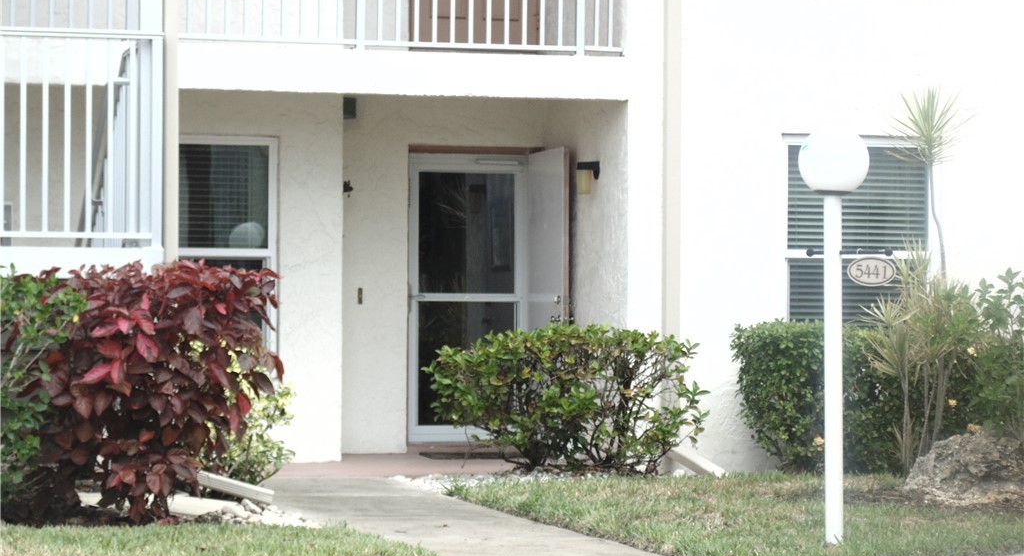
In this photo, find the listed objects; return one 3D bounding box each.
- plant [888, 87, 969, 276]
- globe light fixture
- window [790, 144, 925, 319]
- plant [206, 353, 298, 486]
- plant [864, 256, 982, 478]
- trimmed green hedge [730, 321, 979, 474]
[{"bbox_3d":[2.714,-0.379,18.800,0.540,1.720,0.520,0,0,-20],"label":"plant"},{"bbox_3d":[1.597,0.291,14.400,0.355,2.060,0.355,0,0,6],"label":"globe light fixture"},{"bbox_3d":[2.350,-0.175,19.887,1.100,1.500,0.100,0,0,-20],"label":"window"},{"bbox_3d":[-1.685,0.892,18.400,0.680,0.860,0.620,0,0,-20],"label":"plant"},{"bbox_3d":[2.629,0.539,18.700,0.740,1.410,0.700,0,0,-20],"label":"plant"},{"bbox_3d":[2.285,0.793,19.400,1.720,1.000,0.820,0,0,-20],"label":"trimmed green hedge"}]

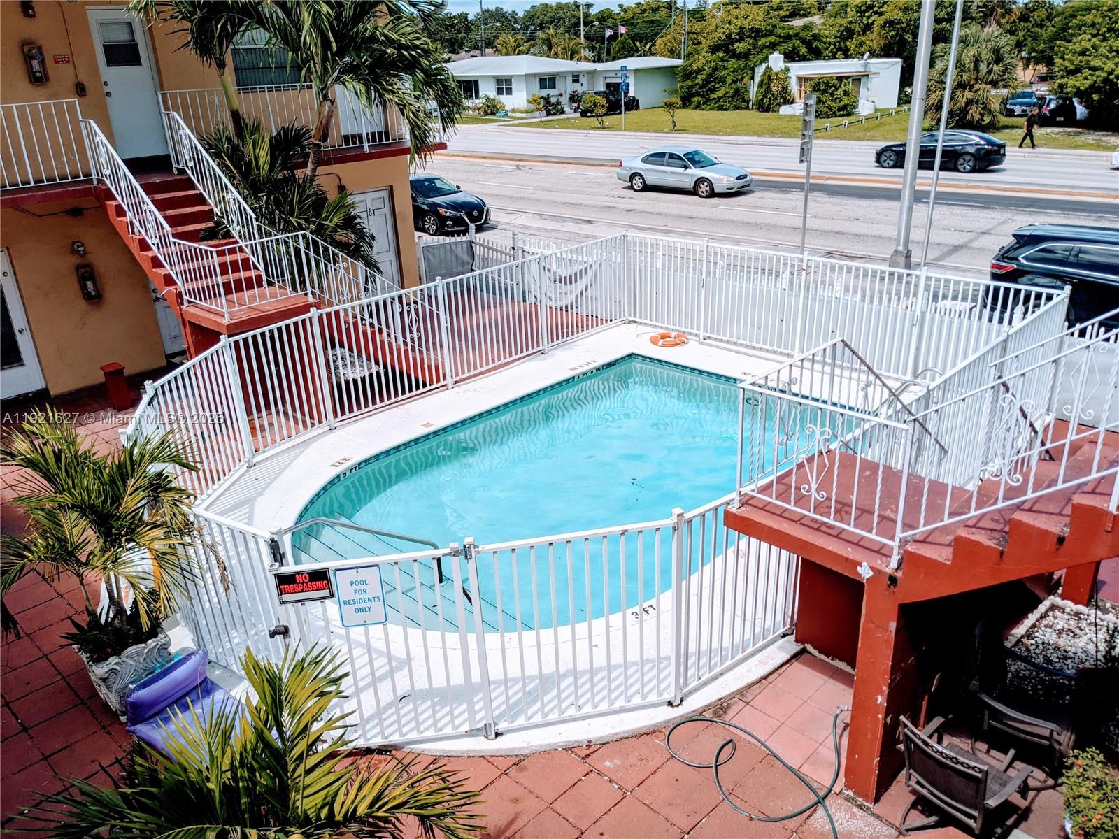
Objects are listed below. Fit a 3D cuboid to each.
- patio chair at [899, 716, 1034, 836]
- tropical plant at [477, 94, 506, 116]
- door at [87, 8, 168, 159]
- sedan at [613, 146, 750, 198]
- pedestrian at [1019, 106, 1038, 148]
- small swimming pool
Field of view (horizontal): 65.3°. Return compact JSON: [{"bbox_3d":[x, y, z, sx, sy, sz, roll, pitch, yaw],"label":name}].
[{"bbox_3d":[2.273,2.033,4.921,0.670,0.950,0.620,-18,27,-33],"label":"patio chair"},{"bbox_3d":[-5.309,-24.164,66.767,2.100,1.600,1.600,-4,23,-3],"label":"tropical plant"},{"bbox_3d":[-6.243,-4.867,12.691,0.090,2.020,0.790,19,32,41],"label":"door"},{"bbox_3d":[4.309,-8.601,30.048,5.020,1.430,1.860,17,30,39],"label":"sedan"},{"bbox_3d":[19.699,-12.248,36.642,0.720,1.670,0.500,19,32,41],"label":"pedestrian"},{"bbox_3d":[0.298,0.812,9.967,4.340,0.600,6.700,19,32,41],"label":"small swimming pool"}]

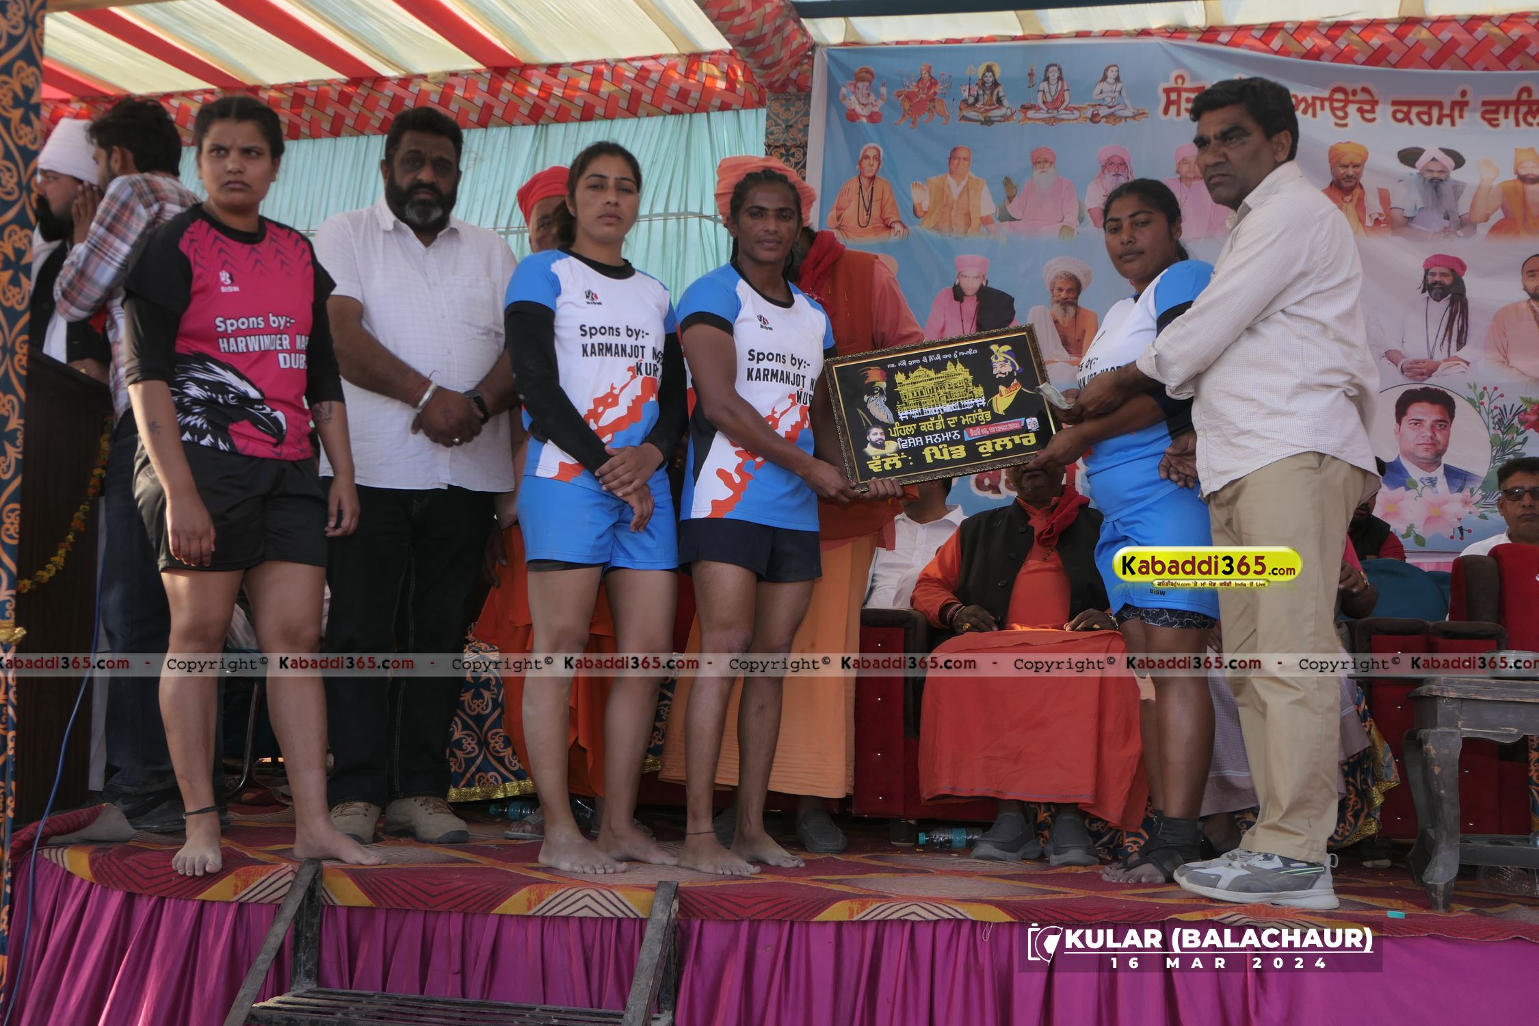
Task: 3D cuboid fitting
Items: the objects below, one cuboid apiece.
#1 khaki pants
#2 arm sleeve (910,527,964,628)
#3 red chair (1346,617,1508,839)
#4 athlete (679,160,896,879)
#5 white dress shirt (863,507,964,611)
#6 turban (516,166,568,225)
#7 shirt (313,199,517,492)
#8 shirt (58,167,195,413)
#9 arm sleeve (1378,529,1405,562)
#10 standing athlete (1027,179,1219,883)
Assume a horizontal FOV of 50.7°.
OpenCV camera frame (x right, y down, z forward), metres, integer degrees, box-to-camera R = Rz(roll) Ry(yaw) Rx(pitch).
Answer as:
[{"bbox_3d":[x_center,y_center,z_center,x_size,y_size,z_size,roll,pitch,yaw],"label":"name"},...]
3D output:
[{"bbox_3d":[1.092,0.291,3.420,0.360,0.920,0.370,2,-3,-17],"label":"khaki pants"},{"bbox_3d":[0.450,0.173,4.330,0.160,0.290,0.270,2,-2,-9],"label":"arm sleeve"},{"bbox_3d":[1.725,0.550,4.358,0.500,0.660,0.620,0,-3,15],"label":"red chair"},{"bbox_3d":[0.020,-0.007,3.735,0.500,1.630,0.500,3,-4,-30],"label":"athlete"},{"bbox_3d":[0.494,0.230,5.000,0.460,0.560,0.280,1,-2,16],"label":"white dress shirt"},{"bbox_3d":[-0.552,-0.828,4.250,0.220,0.170,0.240,2,-2,-3],"label":"turban"},{"bbox_3d":[-0.862,-0.409,3.970,0.510,0.720,0.330,2,-2,-22],"label":"shirt"},{"bbox_3d":[-1.544,-0.523,3.970,0.420,0.620,0.460,0,-2,37],"label":"shirt"},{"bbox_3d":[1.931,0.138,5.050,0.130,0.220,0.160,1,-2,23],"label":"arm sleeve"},{"bbox_3d":[0.854,0.024,3.845,0.460,1.620,0.460,3,-4,-30],"label":"standing athlete"}]

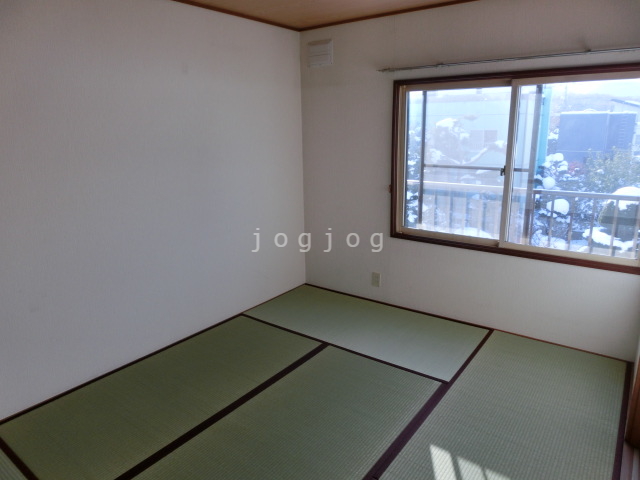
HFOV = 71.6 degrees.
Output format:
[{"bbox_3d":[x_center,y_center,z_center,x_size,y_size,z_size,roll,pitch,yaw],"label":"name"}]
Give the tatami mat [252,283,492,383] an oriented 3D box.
[{"bbox_3d":[0.311,0.659,3.469,1.751,0.045,0.870,10,18,35],"label":"tatami mat"}]

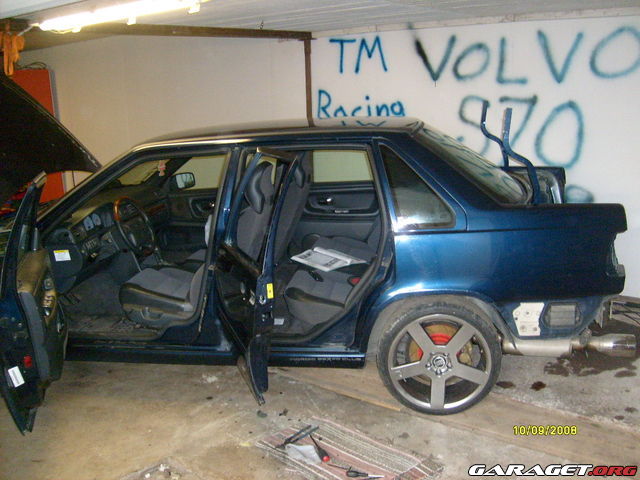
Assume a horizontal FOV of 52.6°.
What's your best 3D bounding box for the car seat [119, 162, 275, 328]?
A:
[{"bbox_3d":[-0.642,0.009,3.593,0.860,0.920,0.540,0,14,5],"label":"car seat"}]

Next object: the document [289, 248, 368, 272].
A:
[{"bbox_3d":[0.045,0.126,3.912,0.320,0.040,0.390,-13,18,-38],"label":"document"}]

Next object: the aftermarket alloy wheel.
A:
[{"bbox_3d":[0.582,0.556,3.206,0.600,0.595,0.220,0,14,5],"label":"aftermarket alloy wheel"}]

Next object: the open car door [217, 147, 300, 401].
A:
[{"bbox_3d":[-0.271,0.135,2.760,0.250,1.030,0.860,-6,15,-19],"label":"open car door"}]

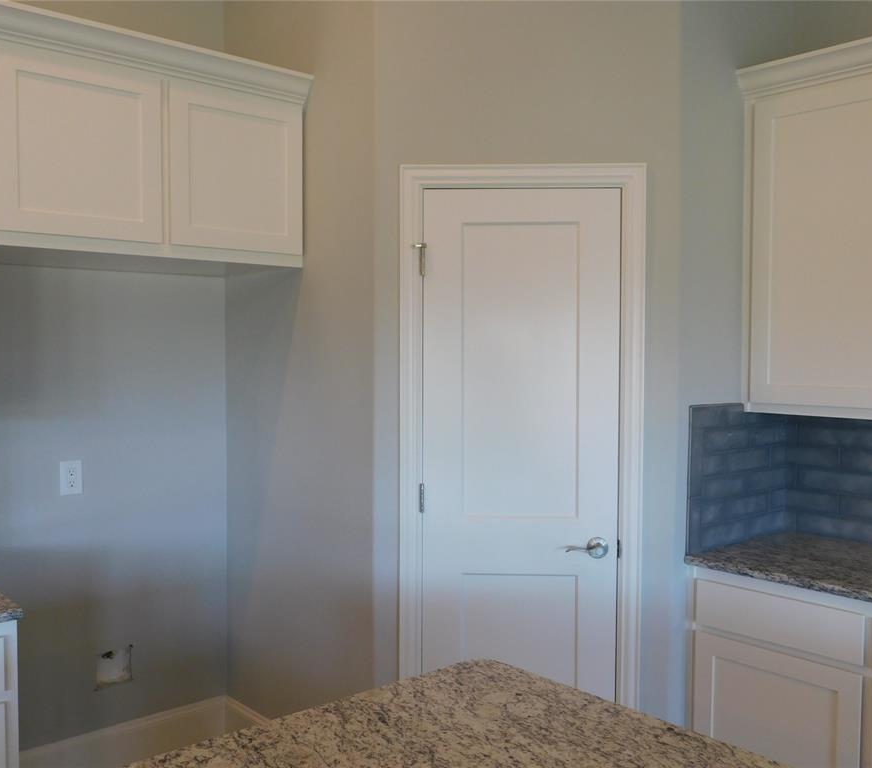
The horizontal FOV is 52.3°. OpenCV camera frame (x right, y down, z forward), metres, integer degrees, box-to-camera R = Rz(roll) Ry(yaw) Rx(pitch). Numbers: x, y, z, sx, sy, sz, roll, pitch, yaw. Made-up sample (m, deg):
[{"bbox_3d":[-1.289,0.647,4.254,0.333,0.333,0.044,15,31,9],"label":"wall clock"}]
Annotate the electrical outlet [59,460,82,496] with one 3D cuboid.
[{"bbox_3d":[-1.284,0.333,3.130,0.074,0.117,0.010,-2,3,-41],"label":"electrical outlet"}]

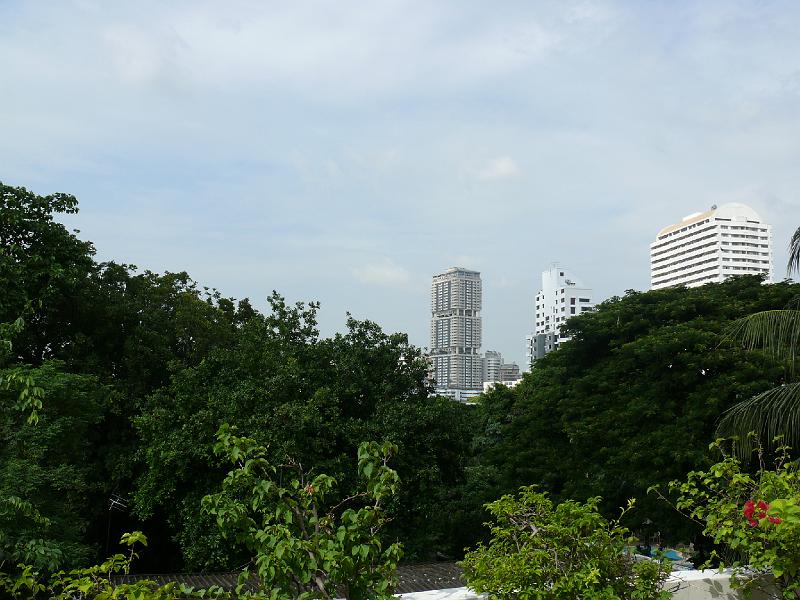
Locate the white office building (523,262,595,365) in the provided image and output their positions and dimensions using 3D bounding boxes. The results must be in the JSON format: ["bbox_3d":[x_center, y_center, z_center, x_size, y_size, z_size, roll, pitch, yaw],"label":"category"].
[{"bbox_3d":[57.483,19.222,283.074,16.500,61.500,23.000,2,-8,-16],"label":"white office building"}]

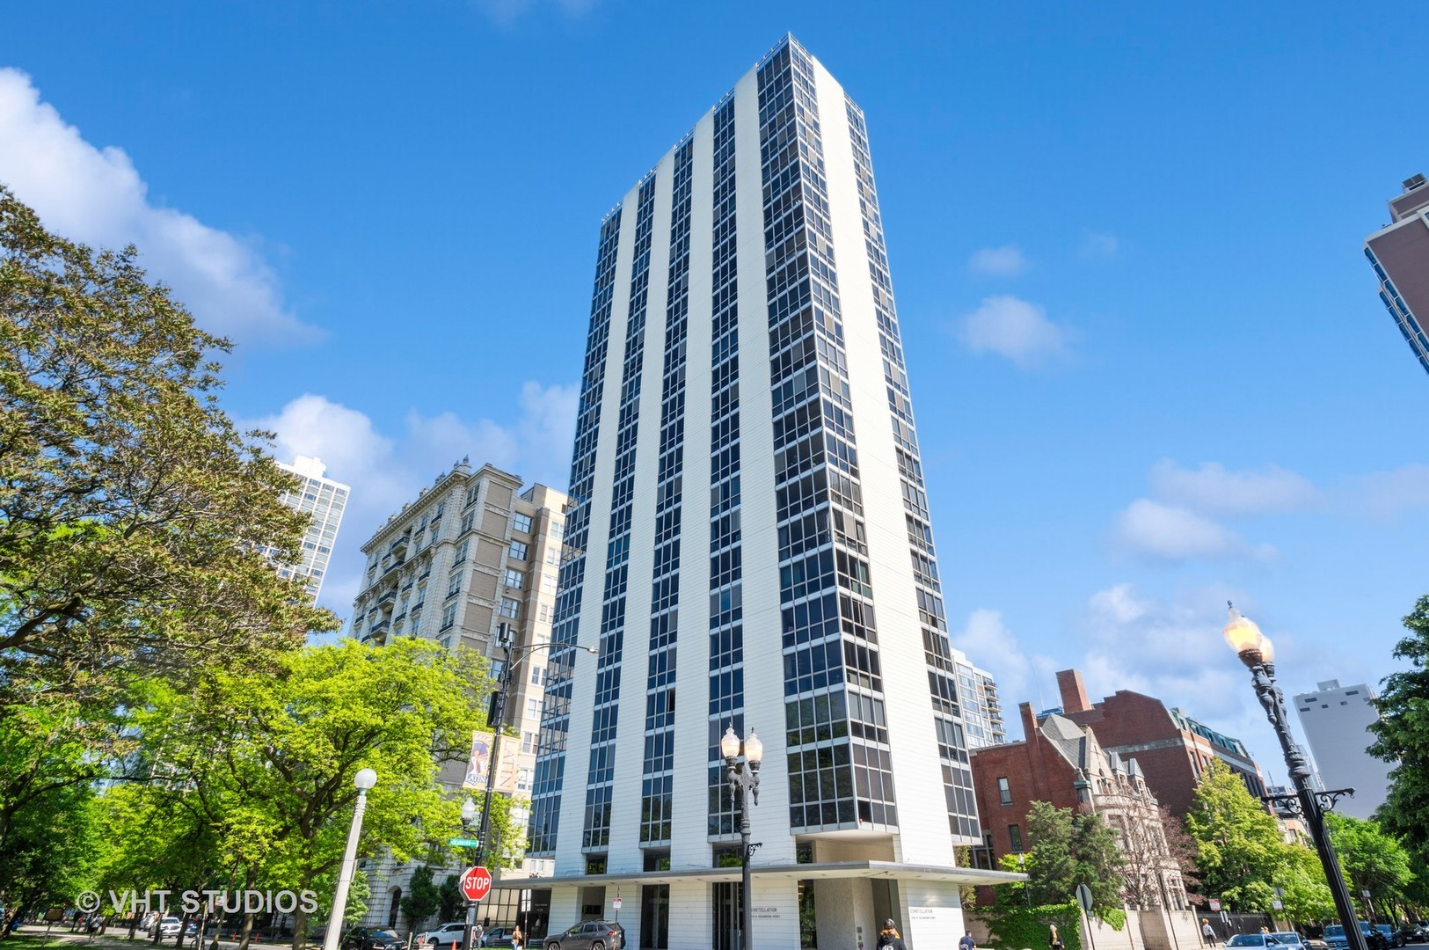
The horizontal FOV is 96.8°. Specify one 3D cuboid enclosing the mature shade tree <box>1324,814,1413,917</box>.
[{"bbox_3d":[76.363,46.661,74.224,7.980,11.920,7.980,-22,-36,33],"label":"mature shade tree"}]

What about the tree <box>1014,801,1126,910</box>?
[{"bbox_3d":[22.795,25.923,41.014,6.360,8.380,6.060,-12,-32,20],"label":"tree"}]

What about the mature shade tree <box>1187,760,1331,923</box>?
[{"bbox_3d":[44.709,30.923,52.981,8.380,13.840,8.380,-18,-35,29],"label":"mature shade tree"}]

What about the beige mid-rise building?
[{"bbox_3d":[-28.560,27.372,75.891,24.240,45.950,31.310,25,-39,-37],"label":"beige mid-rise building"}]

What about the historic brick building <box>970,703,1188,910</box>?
[{"bbox_3d":[26.724,28.261,51.109,13.630,16.160,14.140,25,-39,-37],"label":"historic brick building"}]

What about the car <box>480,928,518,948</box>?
[{"bbox_3d":[-14.212,31.239,42.811,4.650,1.480,1.840,-5,-30,9],"label":"car"}]

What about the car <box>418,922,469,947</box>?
[{"bbox_3d":[-18.295,32.212,44.408,4.650,1.700,1.870,16,-34,-26],"label":"car"}]

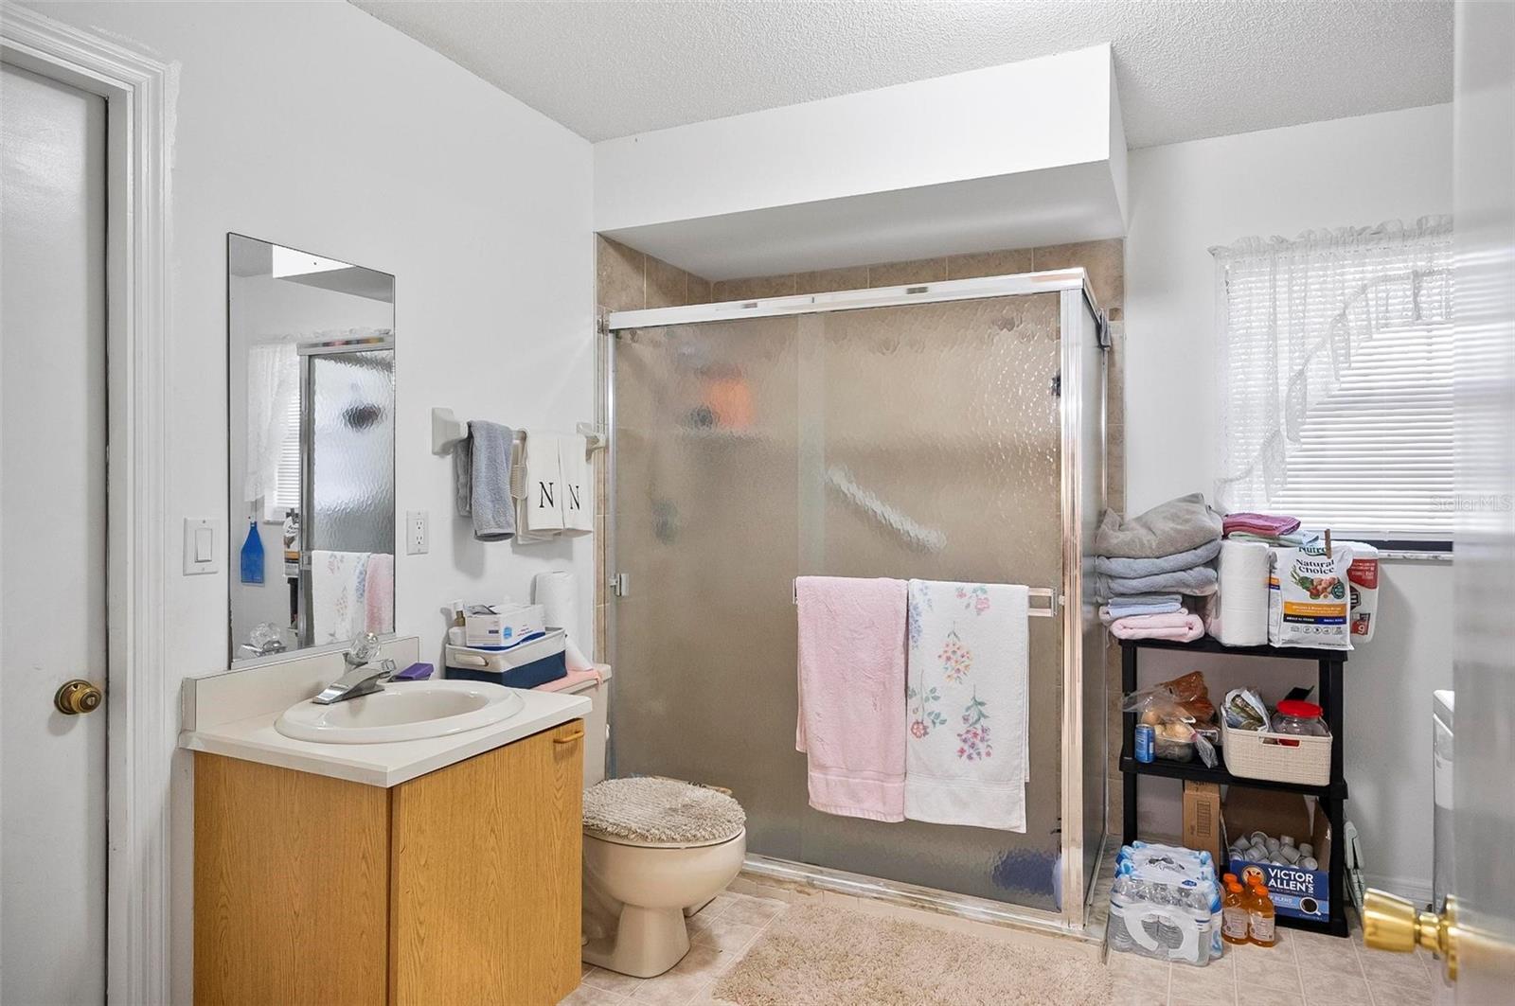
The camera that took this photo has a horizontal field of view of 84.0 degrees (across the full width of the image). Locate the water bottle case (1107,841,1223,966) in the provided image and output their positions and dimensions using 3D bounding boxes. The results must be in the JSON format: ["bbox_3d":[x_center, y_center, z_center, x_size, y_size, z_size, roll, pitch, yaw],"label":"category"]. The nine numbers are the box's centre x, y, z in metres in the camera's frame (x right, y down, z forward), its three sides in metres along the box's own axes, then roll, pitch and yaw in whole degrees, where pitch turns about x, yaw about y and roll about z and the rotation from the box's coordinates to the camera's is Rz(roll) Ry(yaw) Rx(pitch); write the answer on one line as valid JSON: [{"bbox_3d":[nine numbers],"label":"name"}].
[{"bbox_3d":[1.162,1.129,2.414,0.265,0.195,0.345,1,1,23],"label":"water bottle case"}]

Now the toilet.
[{"bbox_3d":[-0.410,0.859,2.321,0.770,0.720,0.460,1,1,25],"label":"toilet"}]

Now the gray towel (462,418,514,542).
[{"bbox_3d":[-0.760,-0.059,2.356,0.095,0.325,0.180,1,1,25],"label":"gray towel"}]

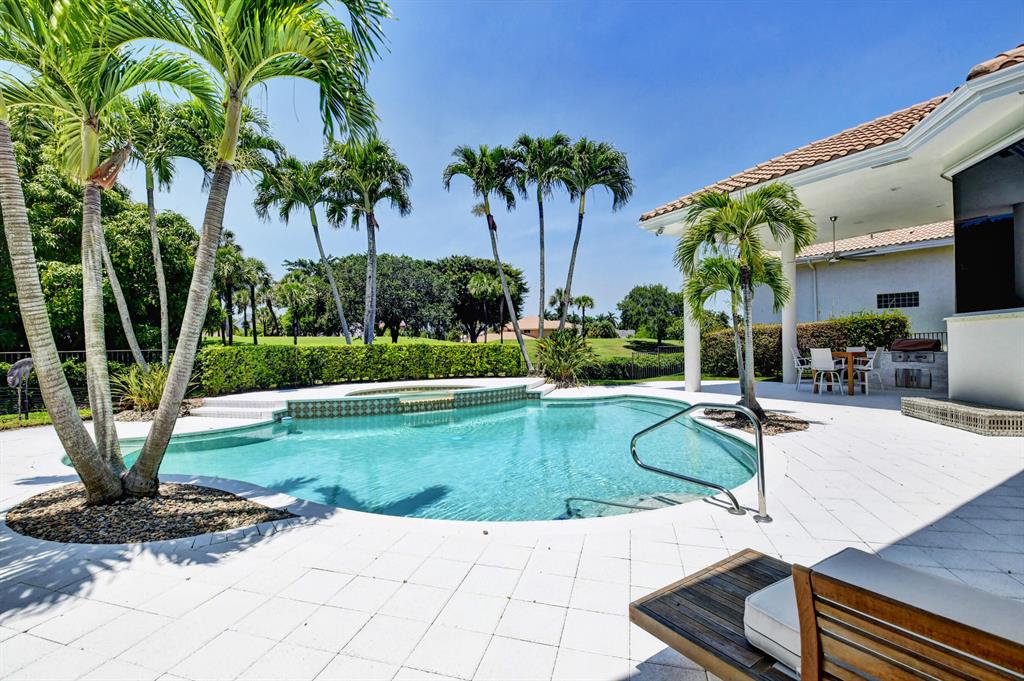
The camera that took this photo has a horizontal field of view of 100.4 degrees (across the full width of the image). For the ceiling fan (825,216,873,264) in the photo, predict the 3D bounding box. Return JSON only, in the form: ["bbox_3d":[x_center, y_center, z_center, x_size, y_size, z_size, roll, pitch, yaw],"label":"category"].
[{"bbox_3d":[7.240,-2.257,9.624,1.550,1.064,1.550,-1,-1,0],"label":"ceiling fan"}]

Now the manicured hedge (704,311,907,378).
[{"bbox_3d":[9.929,0.355,15.464,1.000,2.020,6.400,0,0,-29],"label":"manicured hedge"}]

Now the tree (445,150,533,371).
[{"bbox_3d":[-0.832,-2.752,14.717,3.000,7.950,2.900,0,0,0],"label":"tree"}]

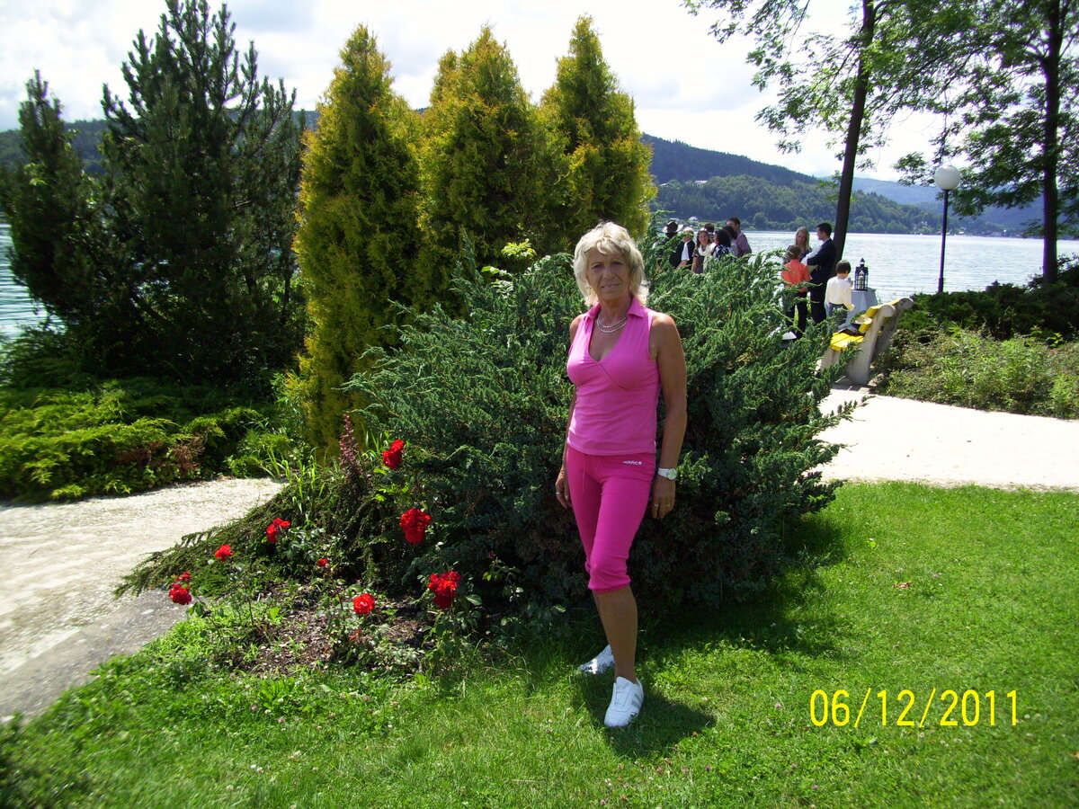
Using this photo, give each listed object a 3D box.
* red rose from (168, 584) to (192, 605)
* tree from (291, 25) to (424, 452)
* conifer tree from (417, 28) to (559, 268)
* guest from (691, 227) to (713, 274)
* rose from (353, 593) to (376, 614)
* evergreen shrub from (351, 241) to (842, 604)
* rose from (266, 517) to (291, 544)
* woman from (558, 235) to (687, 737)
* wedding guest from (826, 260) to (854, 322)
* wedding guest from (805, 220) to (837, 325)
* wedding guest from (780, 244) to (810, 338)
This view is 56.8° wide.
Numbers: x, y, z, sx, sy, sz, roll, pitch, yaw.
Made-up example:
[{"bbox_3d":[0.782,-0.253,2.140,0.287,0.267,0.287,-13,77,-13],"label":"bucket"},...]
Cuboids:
[{"bbox_3d":[-1.394,0.738,3.870,0.088,0.075,0.085,1,10,0],"label":"red rose"},{"bbox_3d":[-1.233,-1.071,6.871,0.900,2.930,0.900,1,10,0],"label":"tree"},{"bbox_3d":[-0.374,-1.146,7.211,0.970,2.980,0.970,1,10,0],"label":"conifer tree"},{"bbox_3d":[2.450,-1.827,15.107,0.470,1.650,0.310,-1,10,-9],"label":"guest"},{"bbox_3d":[-0.656,0.750,3.739,0.080,0.075,0.080,1,10,0],"label":"rose"},{"bbox_3d":[0.311,-0.064,5.218,2.600,1.560,2.200,1,10,0],"label":"evergreen shrub"},{"bbox_3d":[-1.157,0.559,4.417,0.100,0.105,0.095,1,10,0],"label":"rose"},{"bbox_3d":[0.261,0.221,3.369,0.450,1.640,0.400,5,11,23],"label":"woman"},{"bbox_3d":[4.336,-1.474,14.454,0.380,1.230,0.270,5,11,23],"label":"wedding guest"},{"bbox_3d":[4.223,-1.863,15.096,0.420,1.770,0.500,3,10,11],"label":"wedding guest"},{"bbox_3d":[3.752,-1.620,14.633,0.430,1.440,0.270,2,10,6],"label":"wedding guest"}]

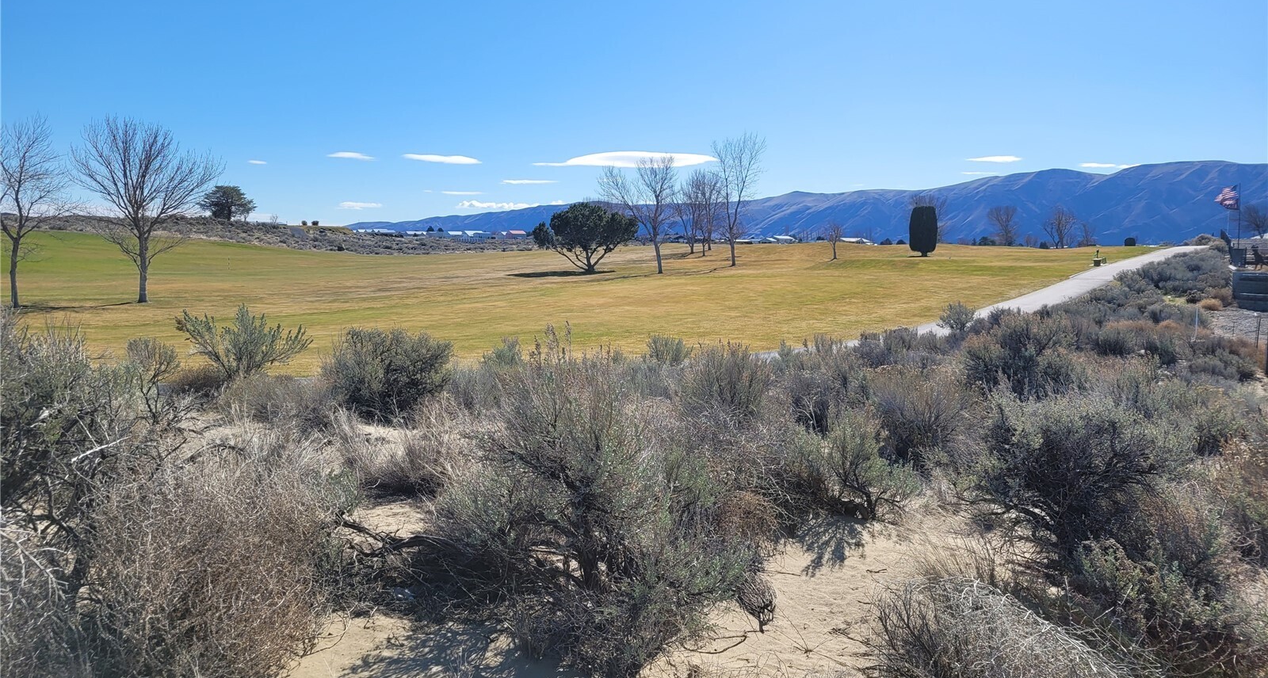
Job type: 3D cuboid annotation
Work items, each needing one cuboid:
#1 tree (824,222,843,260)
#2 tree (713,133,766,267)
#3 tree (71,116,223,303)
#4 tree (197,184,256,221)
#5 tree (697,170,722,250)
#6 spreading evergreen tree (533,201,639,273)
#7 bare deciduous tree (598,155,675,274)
[{"bbox_3d":[19.960,-9.780,95.000,1.840,3.850,1.840,1,6,12],"label":"tree"},{"bbox_3d":[10.240,-13.400,92.000,5.040,12.920,5.040,1,6,6],"label":"tree"},{"bbox_3d":[-23.010,-6.110,45.000,6.520,8.800,6.520,-3,7,-27],"label":"tree"},{"bbox_3d":[-57.780,-19.380,135.000,7.750,5.200,7.750,-3,7,-23],"label":"tree"},{"bbox_3d":[9.770,-16.430,122.000,3.160,10.660,3.160,0,6,5],"label":"tree"},{"bbox_3d":[-4.080,-8.530,80.000,8.890,5.990,8.890,0,6,-3],"label":"spreading evergreen tree"},{"bbox_3d":[0.250,-10.440,80.000,6.410,9.990,6.410,0,6,0],"label":"bare deciduous tree"}]

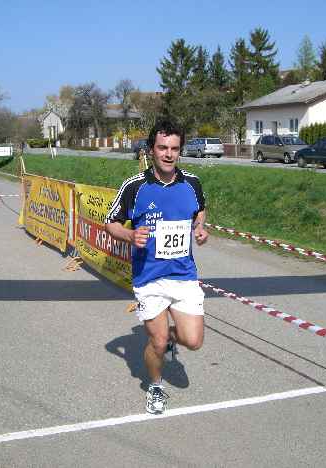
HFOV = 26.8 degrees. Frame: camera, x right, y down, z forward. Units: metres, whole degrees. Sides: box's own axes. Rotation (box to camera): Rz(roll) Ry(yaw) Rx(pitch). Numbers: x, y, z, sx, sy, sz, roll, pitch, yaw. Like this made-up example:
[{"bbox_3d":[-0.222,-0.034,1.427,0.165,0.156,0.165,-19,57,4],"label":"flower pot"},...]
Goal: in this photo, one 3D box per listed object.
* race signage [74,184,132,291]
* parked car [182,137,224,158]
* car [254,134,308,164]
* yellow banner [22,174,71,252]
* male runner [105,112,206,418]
[{"bbox_3d":[-0.650,-0.039,8.432,0.080,1.040,3.204,-3,7,-22],"label":"race signage"},{"bbox_3d":[2.951,-6.538,52.467,1.750,1.480,4.600,-3,7,-21],"label":"parked car"},{"bbox_3d":[7.179,-5.078,41.485,1.720,1.660,4.100,-4,8,-28],"label":"car"},{"bbox_3d":[-2.105,-0.443,11.908,0.080,1.040,3.673,-3,7,-21],"label":"yellow banner"},{"bbox_3d":[-0.050,0.181,4.181,0.560,1.710,0.700,-1,7,-10],"label":"male runner"}]

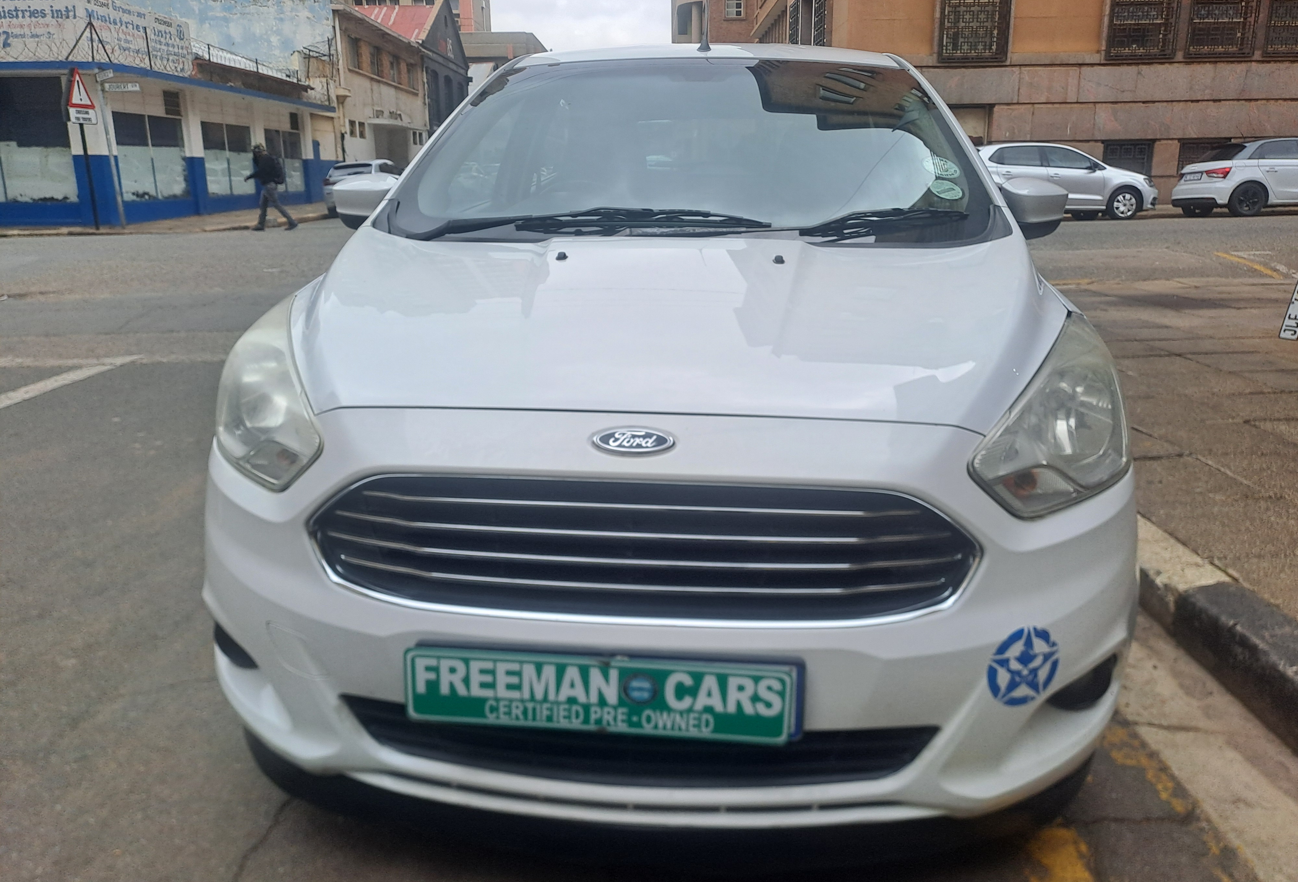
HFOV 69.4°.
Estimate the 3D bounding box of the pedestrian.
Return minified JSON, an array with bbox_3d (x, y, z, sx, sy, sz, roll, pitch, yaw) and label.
[{"bbox_3d":[-7.578,-5.057,18.564,0.800,1.700,0.520,-1,16,-3],"label":"pedestrian"}]

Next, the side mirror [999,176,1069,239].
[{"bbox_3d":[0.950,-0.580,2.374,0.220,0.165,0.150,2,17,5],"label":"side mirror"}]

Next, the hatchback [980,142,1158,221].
[{"bbox_3d":[7.863,-5.138,18.393,3.970,1.460,1.690,1,16,4],"label":"hatchback"}]

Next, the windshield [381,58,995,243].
[{"bbox_3d":[0.103,-0.745,2.396,1.400,0.150,0.950,2,45,5],"label":"windshield"}]

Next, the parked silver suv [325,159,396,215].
[{"bbox_3d":[-7.733,-7.235,26.534,1.800,1.560,4.350,-1,16,-3],"label":"parked silver suv"}]

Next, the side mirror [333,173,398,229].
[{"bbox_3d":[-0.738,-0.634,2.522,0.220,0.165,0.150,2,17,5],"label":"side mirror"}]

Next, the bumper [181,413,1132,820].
[{"bbox_3d":[-0.009,0.222,1.475,1.680,0.620,0.490,2,17,5],"label":"bumper"}]

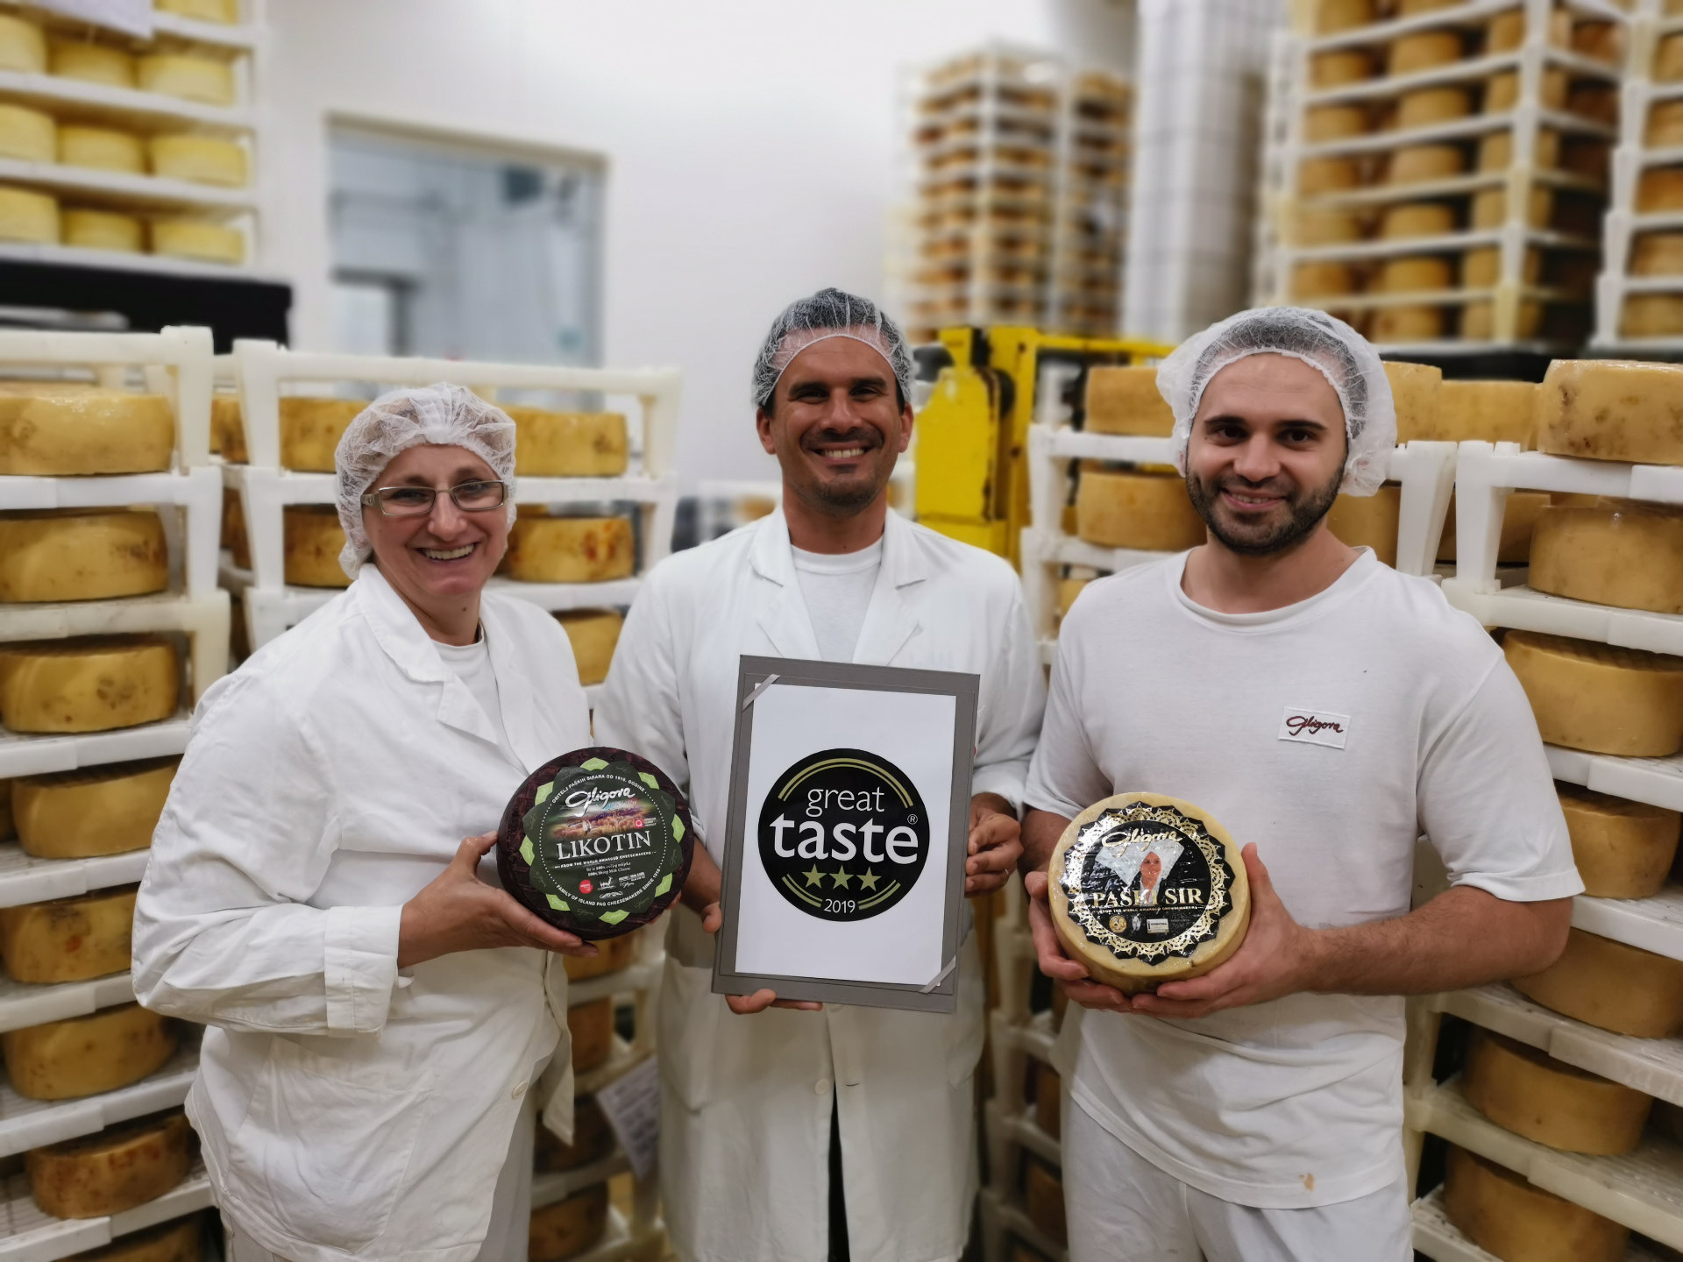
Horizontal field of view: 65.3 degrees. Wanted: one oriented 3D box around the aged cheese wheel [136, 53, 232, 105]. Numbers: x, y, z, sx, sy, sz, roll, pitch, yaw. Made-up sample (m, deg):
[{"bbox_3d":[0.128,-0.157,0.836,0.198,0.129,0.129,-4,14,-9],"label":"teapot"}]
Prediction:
[{"bbox_3d":[-1.333,-1.127,2.664,0.176,0.077,0.176,2,10,0],"label":"aged cheese wheel"}]

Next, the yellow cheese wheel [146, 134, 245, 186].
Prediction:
[{"bbox_3d":[-1.307,-0.944,2.672,0.174,0.089,0.174,-3,12,-25],"label":"yellow cheese wheel"}]

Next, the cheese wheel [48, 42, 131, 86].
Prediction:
[{"bbox_3d":[-1.485,-1.095,2.594,0.174,0.089,0.174,-4,12,-29],"label":"cheese wheel"}]

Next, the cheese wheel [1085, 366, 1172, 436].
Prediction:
[{"bbox_3d":[0.456,-0.329,1.909,0.189,0.099,0.189,4,11,13],"label":"cheese wheel"}]

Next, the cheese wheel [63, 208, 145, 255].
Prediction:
[{"bbox_3d":[-1.498,-0.790,2.651,0.174,0.089,0.174,-4,12,-29],"label":"cheese wheel"}]

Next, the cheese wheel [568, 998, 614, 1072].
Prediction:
[{"bbox_3d":[-0.425,0.557,1.900,0.185,0.087,0.185,2,10,0],"label":"cheese wheel"}]

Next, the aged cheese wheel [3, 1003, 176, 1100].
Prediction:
[{"bbox_3d":[-0.921,0.489,1.618,0.185,0.087,0.185,2,10,0],"label":"aged cheese wheel"}]

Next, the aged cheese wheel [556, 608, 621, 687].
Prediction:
[{"bbox_3d":[-0.391,0.015,1.800,0.185,0.087,0.185,2,10,0],"label":"aged cheese wheel"}]

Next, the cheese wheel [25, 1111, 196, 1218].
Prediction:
[{"bbox_3d":[-0.904,0.639,1.627,0.174,0.082,0.174,2,10,0],"label":"cheese wheel"}]

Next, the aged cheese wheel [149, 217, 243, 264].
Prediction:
[{"bbox_3d":[-1.325,-0.790,2.700,0.174,0.089,0.174,-3,12,-25],"label":"aged cheese wheel"}]

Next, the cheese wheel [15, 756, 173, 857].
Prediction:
[{"bbox_3d":[-0.904,0.206,1.607,0.185,0.087,0.185,2,10,0],"label":"cheese wheel"}]

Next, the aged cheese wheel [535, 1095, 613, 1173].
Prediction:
[{"bbox_3d":[-0.455,0.770,2.093,0.182,0.091,0.182,0,11,-12],"label":"aged cheese wheel"}]

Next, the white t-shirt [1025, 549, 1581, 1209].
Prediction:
[{"bbox_3d":[0.450,0.230,1.360,0.550,0.670,0.300,8,11,28],"label":"white t-shirt"}]

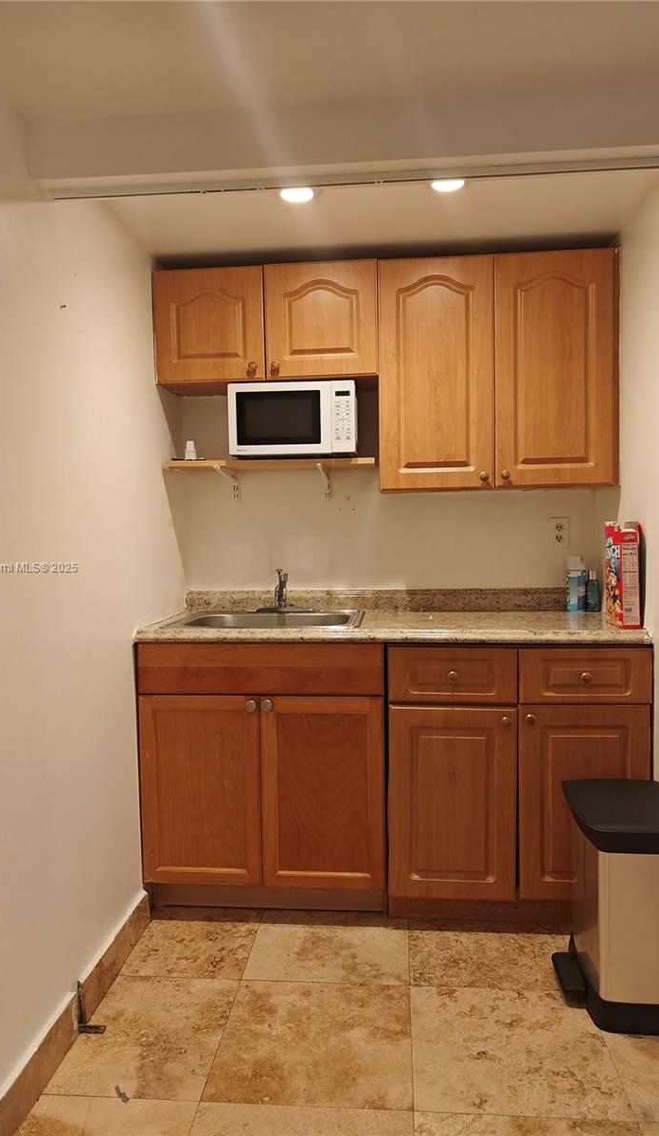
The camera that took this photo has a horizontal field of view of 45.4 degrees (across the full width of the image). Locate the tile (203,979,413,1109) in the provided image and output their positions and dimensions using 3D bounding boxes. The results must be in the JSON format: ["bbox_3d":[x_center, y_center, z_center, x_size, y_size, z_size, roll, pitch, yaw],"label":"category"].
[{"bbox_3d":[-0.031,1.134,1.894,0.456,0.012,0.461,0,2,5],"label":"tile"}]

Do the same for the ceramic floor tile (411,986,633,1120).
[{"bbox_3d":[0.424,1.130,1.857,0.458,0.012,0.461,0,2,5],"label":"ceramic floor tile"}]

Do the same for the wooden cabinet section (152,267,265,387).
[{"bbox_3d":[-0.394,-0.834,2.819,0.377,0.379,0.305,0,3,5],"label":"wooden cabinet section"}]

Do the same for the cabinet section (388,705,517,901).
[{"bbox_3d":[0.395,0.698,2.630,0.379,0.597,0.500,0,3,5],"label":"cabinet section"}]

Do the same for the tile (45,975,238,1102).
[{"bbox_3d":[-0.434,1.138,1.927,0.354,0.012,0.462,0,2,5],"label":"tile"}]

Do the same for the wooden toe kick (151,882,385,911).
[{"bbox_3d":[-0.195,1.059,2.566,0.756,0.100,0.020,0,3,5],"label":"wooden toe kick"}]

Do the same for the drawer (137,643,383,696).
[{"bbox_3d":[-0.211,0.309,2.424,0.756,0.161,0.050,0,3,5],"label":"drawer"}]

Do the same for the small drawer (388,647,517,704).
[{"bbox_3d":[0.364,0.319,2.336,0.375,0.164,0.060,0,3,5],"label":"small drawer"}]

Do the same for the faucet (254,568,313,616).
[{"bbox_3d":[-0.168,0.088,2.821,0.209,0.167,0.200,0,3,5],"label":"faucet"}]

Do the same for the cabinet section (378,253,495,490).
[{"bbox_3d":[0.368,-0.651,2.761,0.381,0.757,0.305,0,3,5],"label":"cabinet section"}]

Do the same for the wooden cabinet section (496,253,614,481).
[{"bbox_3d":[0.751,-0.654,2.726,0.390,0.757,0.305,0,3,5],"label":"wooden cabinet section"}]

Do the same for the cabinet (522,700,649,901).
[{"bbox_3d":[0.785,0.692,2.628,0.385,0.597,0.560,0,2,5],"label":"cabinet"}]

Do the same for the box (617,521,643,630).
[{"bbox_3d":[0.890,0.022,2.397,0.053,0.305,0.190,0,2,5],"label":"box"}]

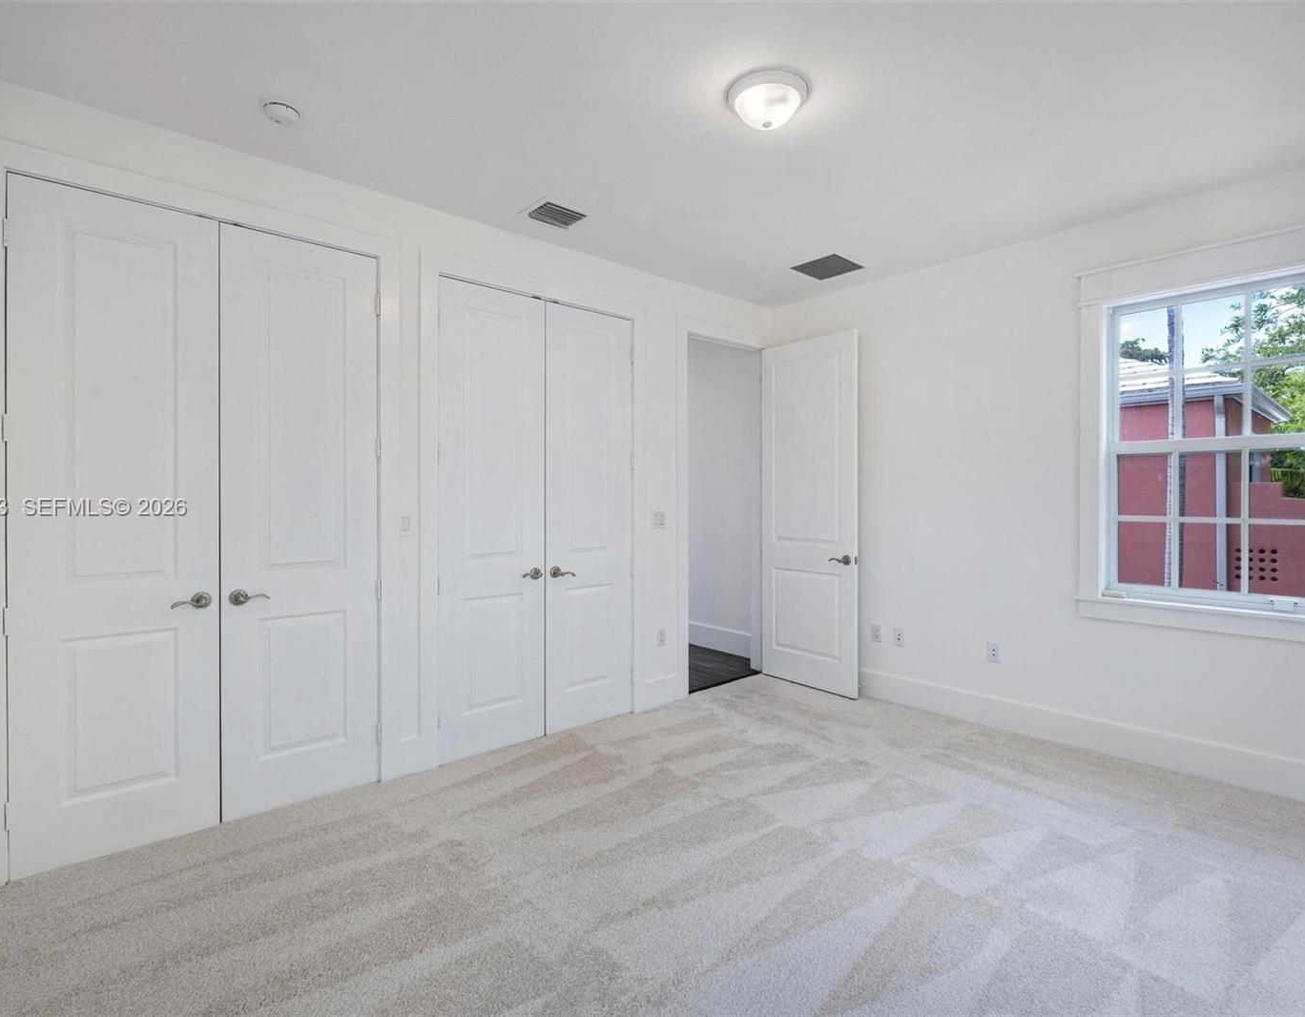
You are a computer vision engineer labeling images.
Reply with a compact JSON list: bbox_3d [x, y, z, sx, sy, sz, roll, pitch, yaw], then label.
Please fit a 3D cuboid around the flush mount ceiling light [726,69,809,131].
[{"bbox_3d":[0.413,-1.424,2.281,0.290,0.110,0.290,0,1,0],"label":"flush mount ceiling light"}]

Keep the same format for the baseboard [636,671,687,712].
[{"bbox_3d":[0.058,1.188,4.169,0.435,0.172,0.018,-1,1,-41],"label":"baseboard"}]

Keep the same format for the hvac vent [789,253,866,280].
[{"bbox_3d":[1.094,-1.493,3.968,0.338,0.018,0.325,-1,1,-41],"label":"hvac vent"}]

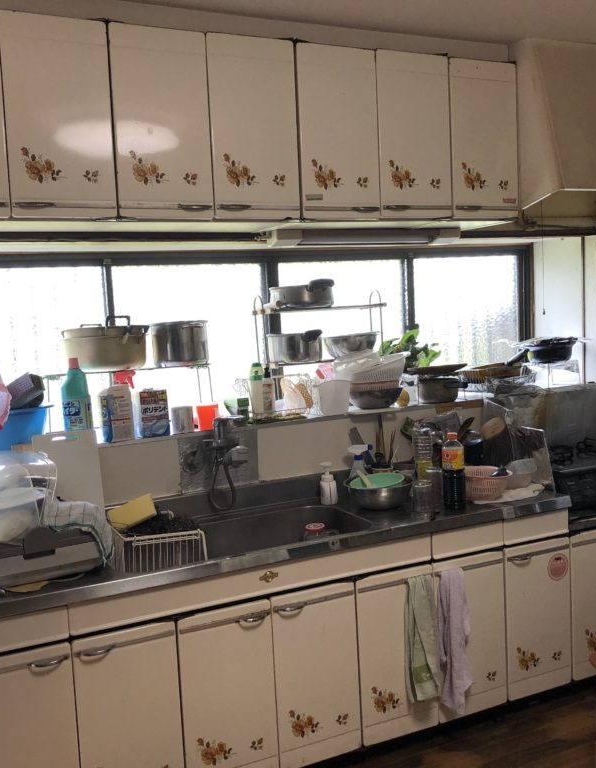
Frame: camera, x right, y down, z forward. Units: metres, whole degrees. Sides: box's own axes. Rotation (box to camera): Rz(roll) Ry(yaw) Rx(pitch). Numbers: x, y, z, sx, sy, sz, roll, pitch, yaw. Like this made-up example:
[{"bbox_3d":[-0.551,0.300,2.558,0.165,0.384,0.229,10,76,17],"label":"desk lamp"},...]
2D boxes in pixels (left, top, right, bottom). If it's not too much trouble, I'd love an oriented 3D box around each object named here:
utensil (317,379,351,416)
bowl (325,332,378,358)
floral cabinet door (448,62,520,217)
[{"bbox_3d":[0.135,0.056,3.280,0.120,0.124,0.120,-2,6,0],"label":"utensil"},{"bbox_3d":[0.214,-0.149,3.275,0.215,0.092,0.215,-3,6,0],"label":"bowl"},{"bbox_3d":[0.672,-0.878,2.998,0.298,0.559,0.022,-5,6,-25],"label":"floral cabinet door"}]

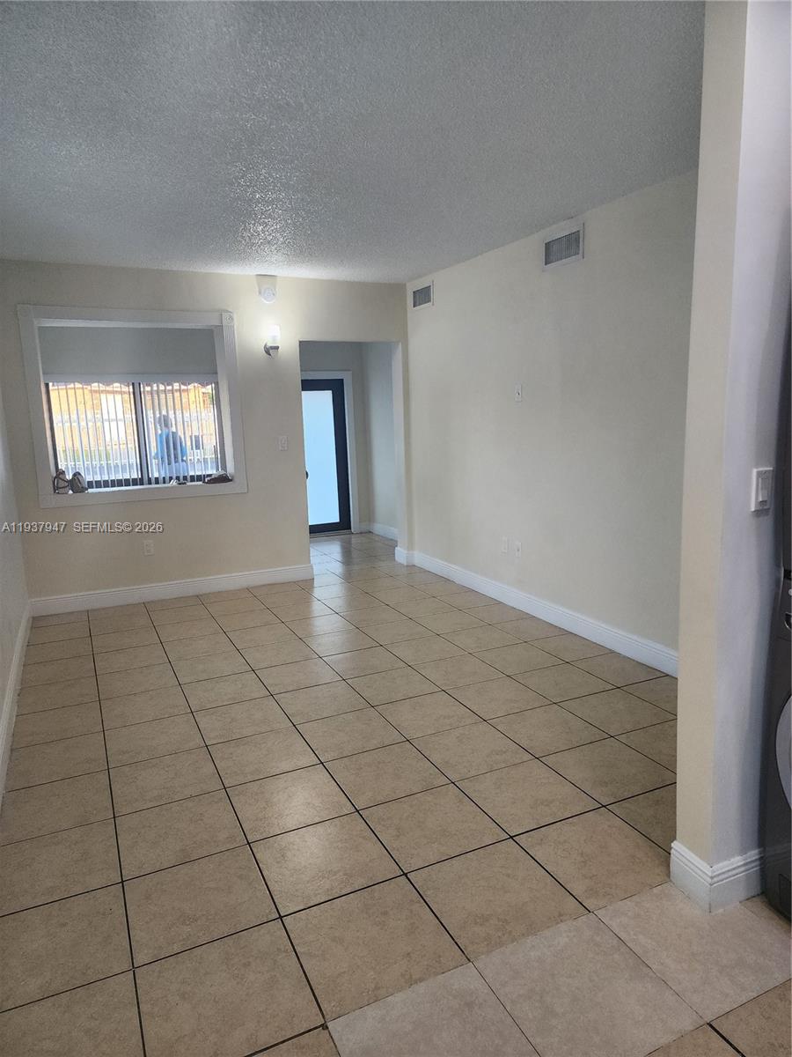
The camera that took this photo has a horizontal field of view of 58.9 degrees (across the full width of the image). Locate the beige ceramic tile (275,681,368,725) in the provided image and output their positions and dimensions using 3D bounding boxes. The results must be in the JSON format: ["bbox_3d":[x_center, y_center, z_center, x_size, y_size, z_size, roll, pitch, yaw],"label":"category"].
[{"bbox_3d":[-0.385,0.890,3.593,0.403,0.010,0.398,-7,11,-24],"label":"beige ceramic tile"}]

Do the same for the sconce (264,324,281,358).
[{"bbox_3d":[-1.053,-1.595,5.973,0.105,0.255,0.160,-7,11,-24],"label":"sconce"}]

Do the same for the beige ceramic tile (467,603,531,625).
[{"bbox_3d":[0.713,0.602,4.940,0.349,0.010,0.390,-7,11,-24],"label":"beige ceramic tile"}]

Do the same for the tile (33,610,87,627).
[{"bbox_3d":[-2.487,0.679,5.204,0.388,0.010,0.322,-7,11,-24],"label":"tile"}]

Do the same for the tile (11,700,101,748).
[{"bbox_3d":[-1.736,1.009,3.618,0.411,0.010,0.420,-7,11,-24],"label":"tile"}]

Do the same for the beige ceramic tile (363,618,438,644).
[{"bbox_3d":[0.006,0.688,4.639,0.401,0.010,0.401,-7,11,-24],"label":"beige ceramic tile"}]

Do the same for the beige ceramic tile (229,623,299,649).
[{"bbox_3d":[-0.934,0.746,4.846,0.417,0.010,0.414,-7,11,-24],"label":"beige ceramic tile"}]

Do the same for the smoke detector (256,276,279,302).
[{"bbox_3d":[-1.026,-1.879,5.644,0.145,0.145,0.050,-7,11,-24],"label":"smoke detector"}]

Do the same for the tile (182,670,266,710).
[{"bbox_3d":[-0.961,0.908,3.922,0.417,0.010,0.414,-7,11,-24],"label":"tile"}]

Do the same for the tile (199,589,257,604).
[{"bbox_3d":[-1.390,0.555,5.713,0.403,0.010,0.298,-7,11,-24],"label":"tile"}]

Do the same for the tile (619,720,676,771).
[{"bbox_3d":[1.287,0.969,3.139,0.420,0.010,0.420,-7,11,-24],"label":"tile"}]

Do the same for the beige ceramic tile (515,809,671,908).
[{"bbox_3d":[0.670,1.077,2.320,0.406,0.010,0.406,-7,11,-24],"label":"beige ceramic tile"}]

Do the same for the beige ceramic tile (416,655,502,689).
[{"bbox_3d":[0.354,0.803,3.929,0.403,0.010,0.398,-7,11,-24],"label":"beige ceramic tile"}]

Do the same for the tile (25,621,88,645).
[{"bbox_3d":[-2.435,0.764,5.074,0.417,0.010,0.414,-7,11,-24],"label":"tile"}]

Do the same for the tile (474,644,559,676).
[{"bbox_3d":[0.722,0.764,4.121,0.406,0.010,0.406,-7,11,-24],"label":"tile"}]

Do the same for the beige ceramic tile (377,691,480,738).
[{"bbox_3d":[0.159,0.936,3.521,0.417,0.010,0.414,-7,11,-24],"label":"beige ceramic tile"}]

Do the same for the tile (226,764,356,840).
[{"bbox_3d":[-0.416,1.053,2.719,0.406,0.010,0.406,-7,11,-24],"label":"tile"}]

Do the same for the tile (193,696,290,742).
[{"bbox_3d":[-0.754,0.934,3.425,0.403,0.010,0.398,-7,11,-24],"label":"tile"}]

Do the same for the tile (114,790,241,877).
[{"bbox_3d":[-0.809,1.130,2.624,0.417,0.010,0.414,-7,11,-24],"label":"tile"}]

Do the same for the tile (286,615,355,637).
[{"bbox_3d":[-0.536,0.684,4.887,0.406,0.010,0.406,-7,11,-24],"label":"tile"}]

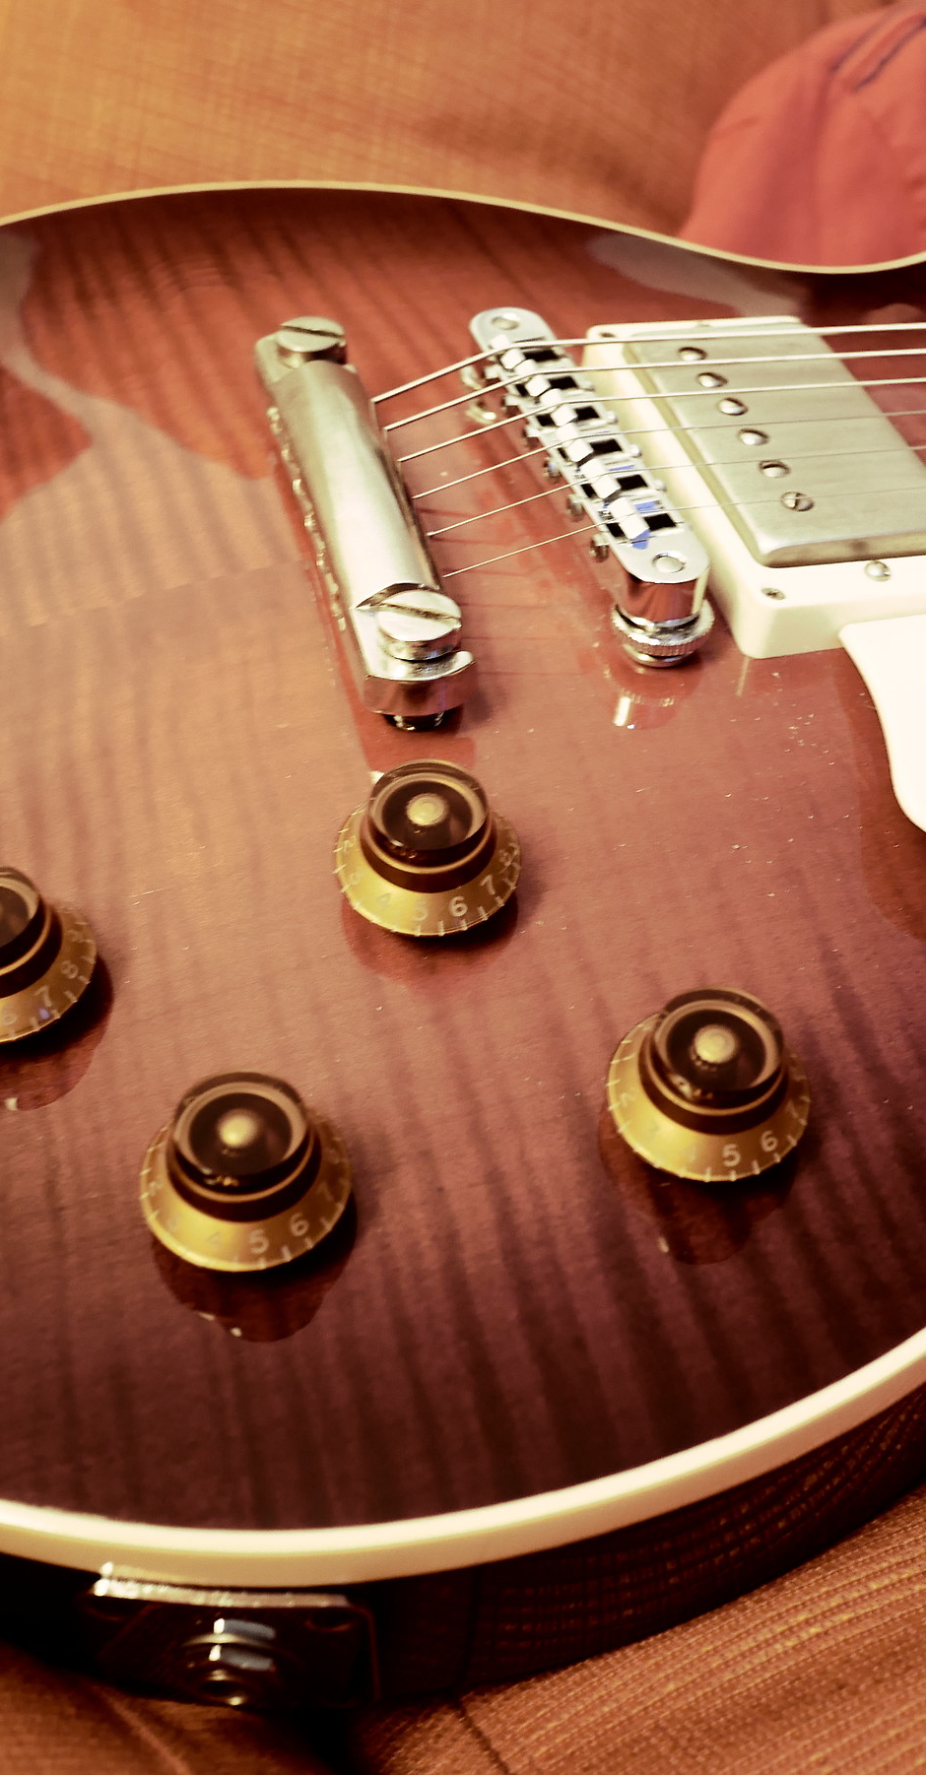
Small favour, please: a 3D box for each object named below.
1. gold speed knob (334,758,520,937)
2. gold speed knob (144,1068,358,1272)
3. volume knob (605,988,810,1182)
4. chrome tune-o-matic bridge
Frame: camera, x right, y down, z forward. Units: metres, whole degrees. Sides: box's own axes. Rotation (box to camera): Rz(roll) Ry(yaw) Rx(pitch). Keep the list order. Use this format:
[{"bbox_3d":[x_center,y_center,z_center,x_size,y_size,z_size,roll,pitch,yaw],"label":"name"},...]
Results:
[{"bbox_3d":[-0.005,-0.007,0.225,0.026,0.013,0.026,0,53,-1],"label":"gold speed knob"},{"bbox_3d":[-0.027,0.033,0.201,0.026,0.013,0.026,1,45,-1],"label":"gold speed knob"},{"bbox_3d":[0.032,0.023,0.206,0.026,0.013,0.026,0,50,0],"label":"volume knob"},{"bbox_3d":[0.020,-0.073,0.286,0.016,0.019,0.088,-14,51,-12],"label":"chrome tune-o-matic bridge"}]

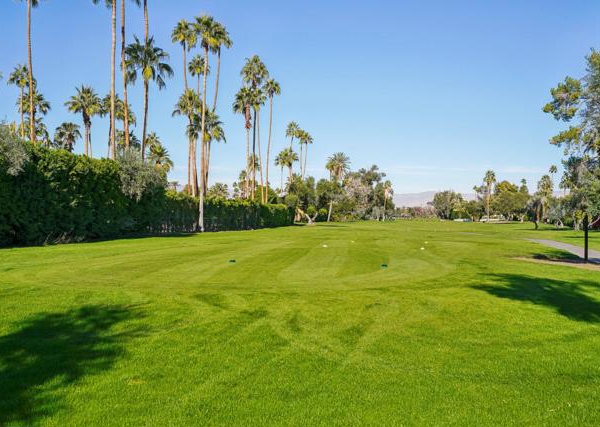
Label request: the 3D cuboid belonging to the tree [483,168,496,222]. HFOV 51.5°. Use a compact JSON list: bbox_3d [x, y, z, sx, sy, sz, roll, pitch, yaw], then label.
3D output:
[{"bbox_3d":[34.110,-3.330,112.000,2.520,9.540,2.520,0,0,0],"label":"tree"}]

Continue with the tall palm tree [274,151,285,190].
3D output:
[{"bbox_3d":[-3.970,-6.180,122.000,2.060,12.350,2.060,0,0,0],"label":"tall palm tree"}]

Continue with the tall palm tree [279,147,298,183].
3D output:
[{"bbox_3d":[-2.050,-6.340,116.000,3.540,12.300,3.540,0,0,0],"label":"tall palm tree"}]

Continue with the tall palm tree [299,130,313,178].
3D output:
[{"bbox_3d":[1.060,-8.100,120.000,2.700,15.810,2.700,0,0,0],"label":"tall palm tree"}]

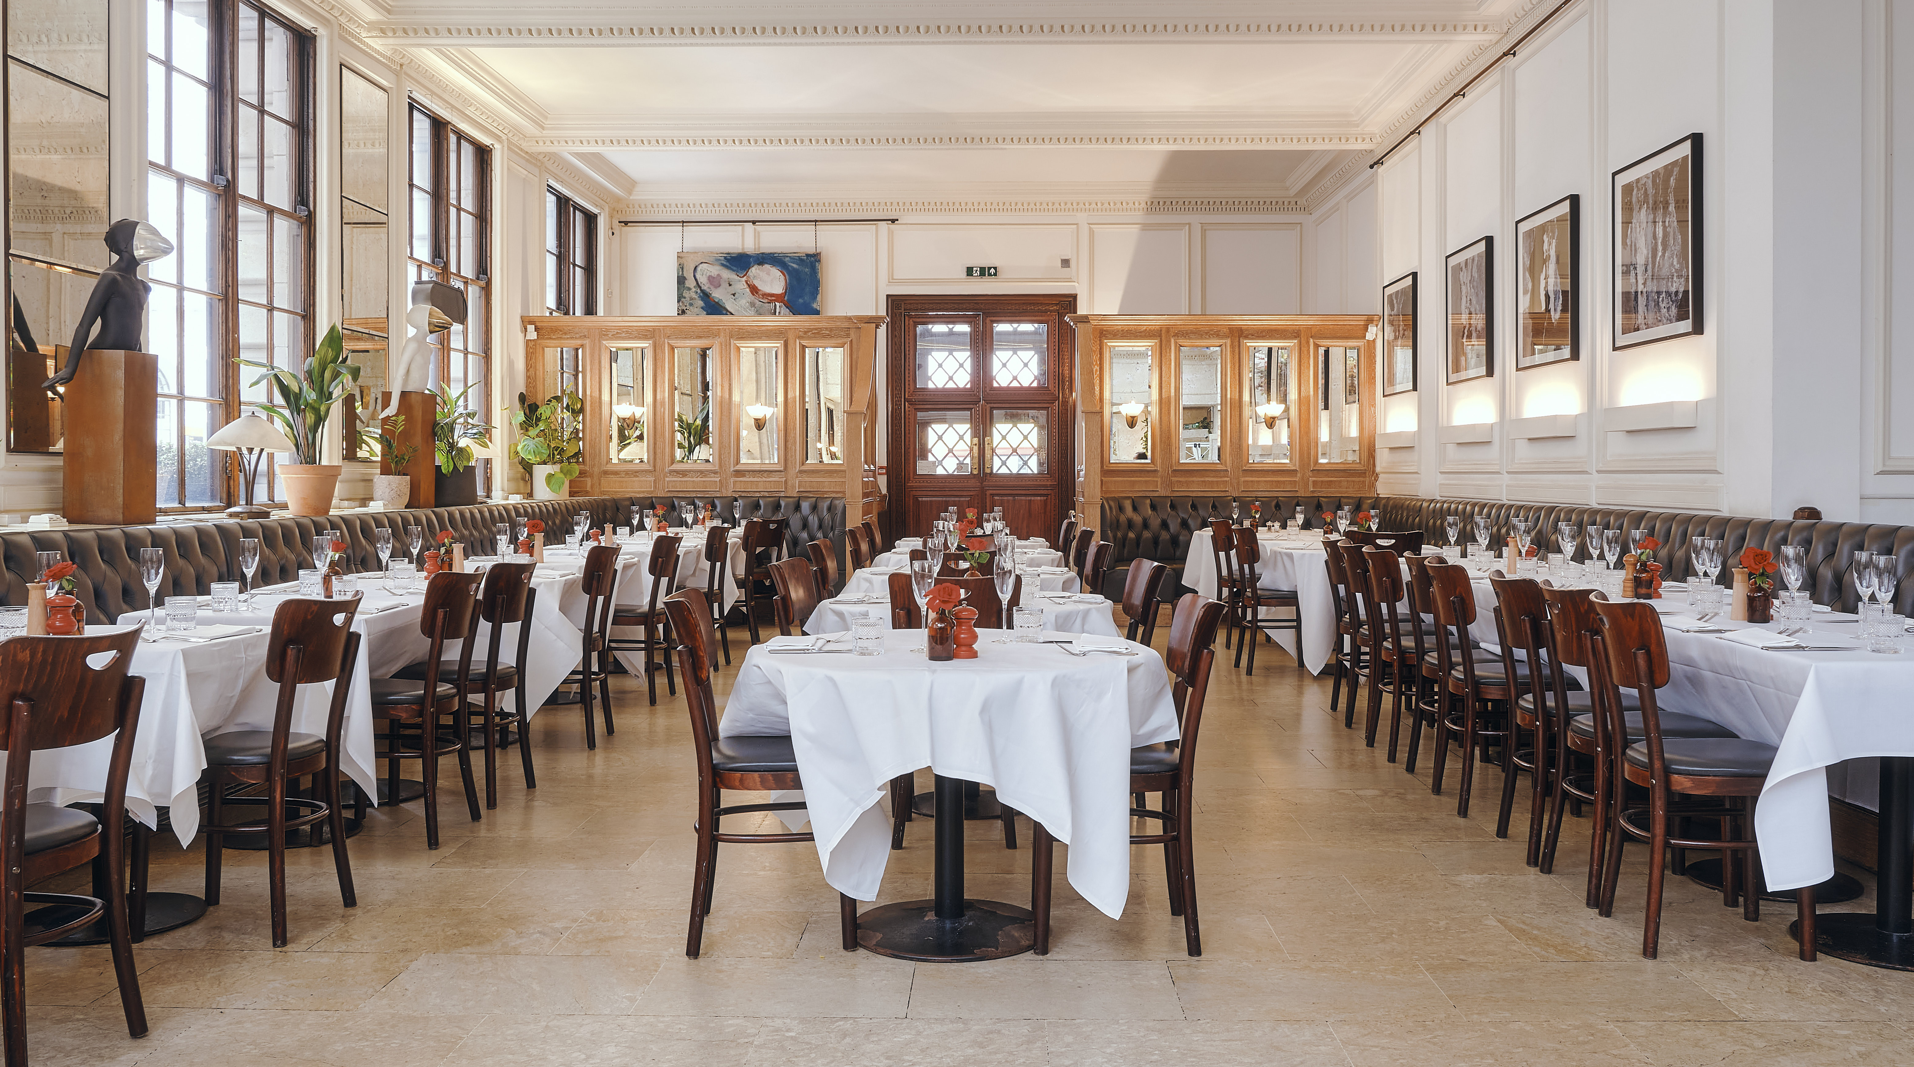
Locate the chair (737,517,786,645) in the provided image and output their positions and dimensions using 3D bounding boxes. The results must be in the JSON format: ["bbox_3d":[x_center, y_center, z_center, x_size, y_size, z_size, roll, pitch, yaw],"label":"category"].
[{"bbox_3d":[-1.586,0.329,10.150,0.500,0.885,0.430,0,2,3],"label":"chair"}]

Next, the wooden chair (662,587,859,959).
[{"bbox_3d":[-0.490,0.605,3.755,0.480,0.880,0.415,0,2,-3],"label":"wooden chair"}]

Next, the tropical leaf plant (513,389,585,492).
[{"bbox_3d":[-3.049,-0.680,10.700,0.530,0.820,0.480,0,1,0],"label":"tropical leaf plant"}]

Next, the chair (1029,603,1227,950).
[{"bbox_3d":[0.423,0.594,3.676,0.475,0.865,0.425,0,1,1],"label":"chair"}]

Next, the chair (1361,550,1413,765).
[{"bbox_3d":[1.990,0.498,6.040,0.480,0.865,0.430,0,2,-2],"label":"chair"}]

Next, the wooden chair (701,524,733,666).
[{"bbox_3d":[-1.640,0.394,8.930,0.490,0.885,0.420,0,2,3],"label":"wooden chair"}]

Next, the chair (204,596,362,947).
[{"bbox_3d":[-1.890,0.601,3.850,0.500,0.885,0.430,0,2,6],"label":"chair"}]

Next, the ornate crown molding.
[{"bbox_3d":[0.051,-3.147,13.850,6.720,0.240,0.240,0,1,0],"label":"ornate crown molding"}]

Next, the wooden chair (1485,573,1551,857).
[{"bbox_3d":[1.973,0.569,4.600,0.500,0.885,0.430,0,2,3],"label":"wooden chair"}]

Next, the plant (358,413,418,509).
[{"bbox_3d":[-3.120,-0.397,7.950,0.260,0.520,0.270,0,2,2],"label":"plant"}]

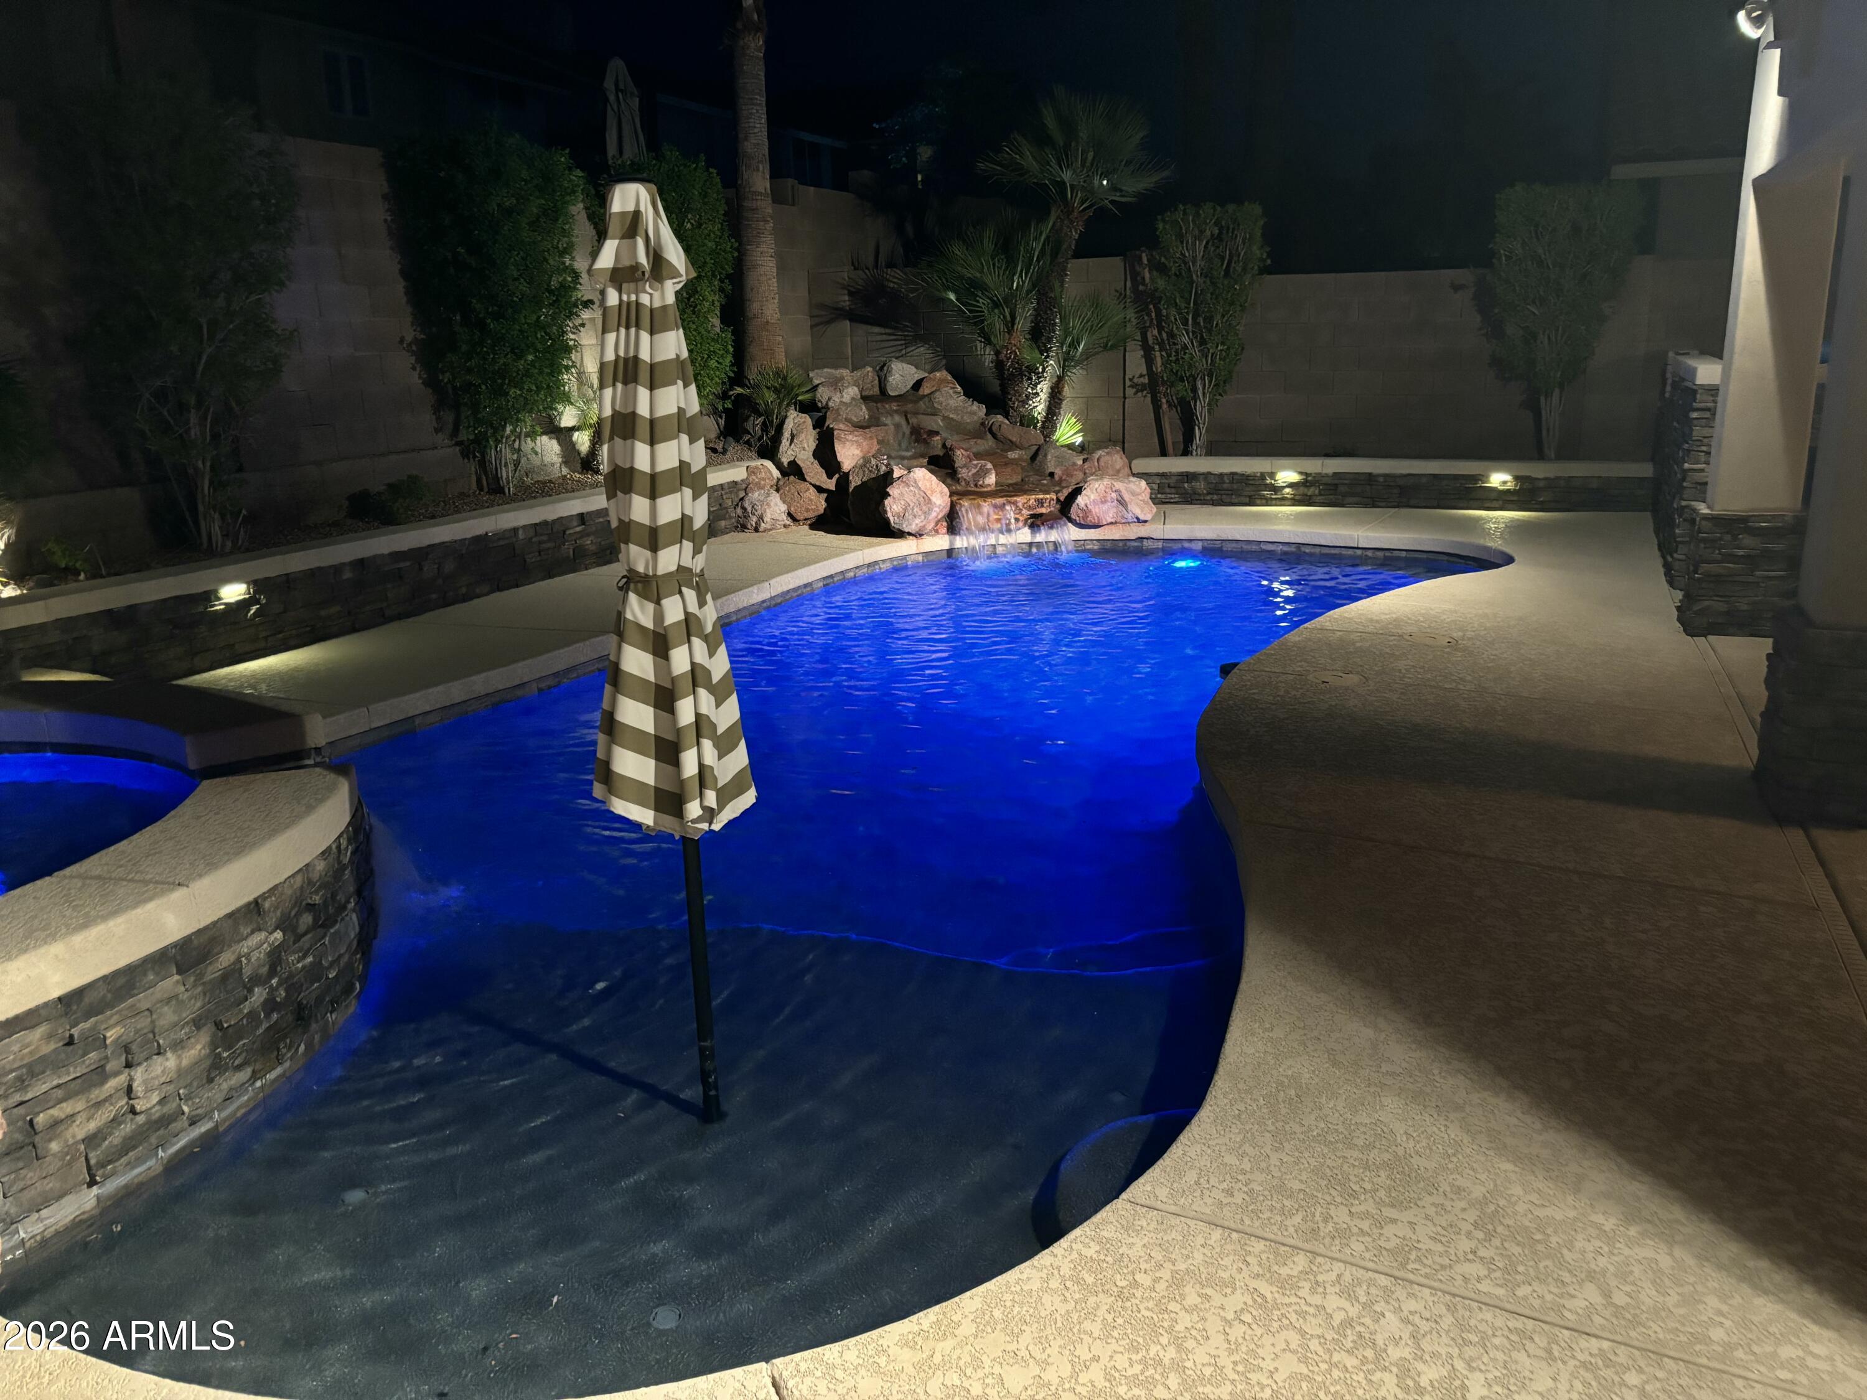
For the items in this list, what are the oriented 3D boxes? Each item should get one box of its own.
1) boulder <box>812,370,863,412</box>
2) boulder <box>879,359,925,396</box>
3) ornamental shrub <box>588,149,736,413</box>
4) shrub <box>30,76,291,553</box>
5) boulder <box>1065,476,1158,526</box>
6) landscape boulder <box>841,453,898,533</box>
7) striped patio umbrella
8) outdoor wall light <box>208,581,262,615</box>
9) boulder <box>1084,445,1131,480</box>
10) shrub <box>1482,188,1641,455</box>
[{"bbox_3d":[-0.804,-2.583,11.800,0.417,0.384,0.380,4,15,20],"label":"boulder"},{"bbox_3d":[-0.272,-2.800,12.182,0.405,0.306,0.400,-2,14,-1],"label":"boulder"},{"bbox_3d":[-2.048,-2.968,10.695,0.850,2.280,1.100,4,15,23],"label":"ornamental shrub"},{"bbox_3d":[-3.744,-1.828,6.861,0.900,2.200,1.000,4,15,23],"label":"shrub"},{"bbox_3d":[1.331,-1.505,10.628,0.700,0.365,0.550,0,14,7],"label":"boulder"},{"bbox_3d":[-0.405,-1.551,10.533,0.554,0.572,0.550,-2,14,-2],"label":"landscape boulder"},{"bbox_3d":[-0.545,-0.024,2.950,0.360,2.039,0.360,-5,15,-10],"label":"striped patio umbrella"},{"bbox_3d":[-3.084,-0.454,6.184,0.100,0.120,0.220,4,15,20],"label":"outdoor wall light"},{"bbox_3d":[1.362,-1.838,11.006,0.398,0.307,0.400,0,14,7],"label":"boulder"},{"bbox_3d":[4.838,-2.888,10.808,1.080,2.050,0.900,4,15,23],"label":"shrub"}]

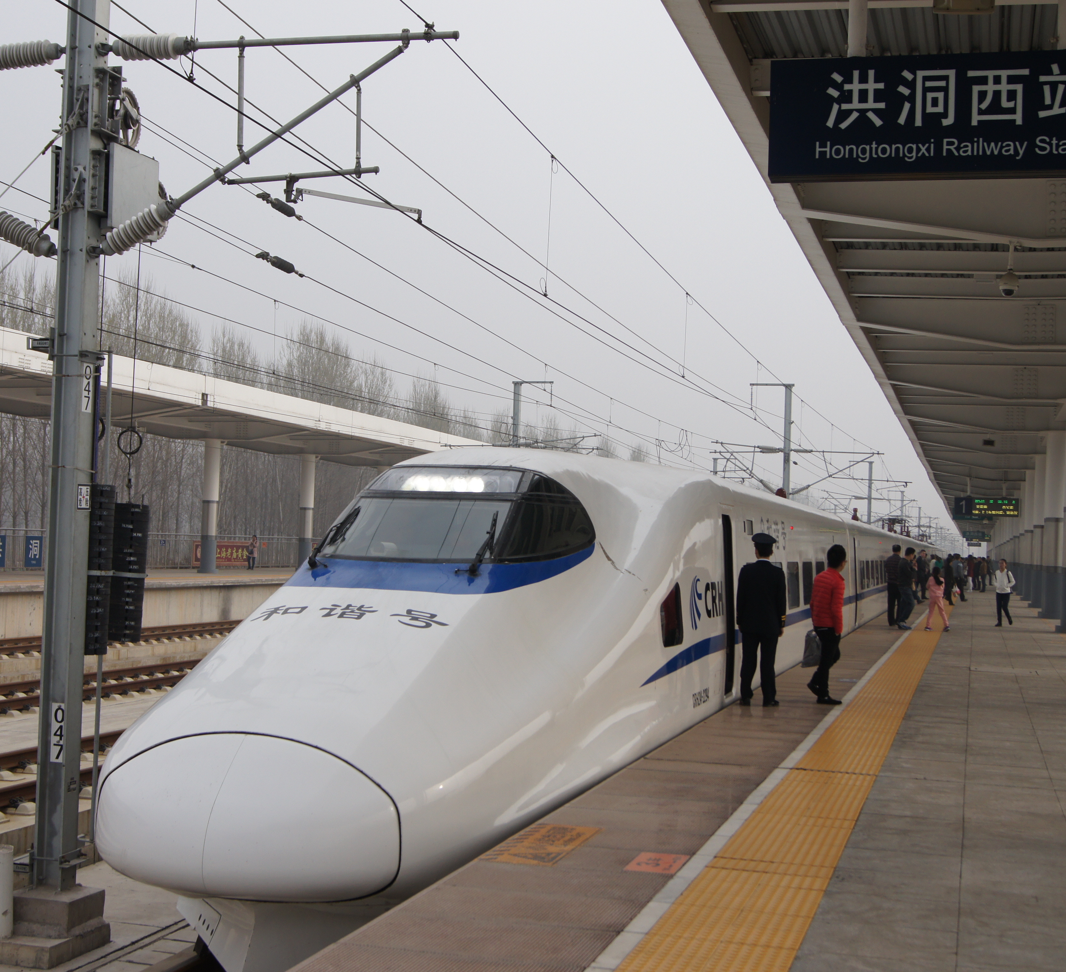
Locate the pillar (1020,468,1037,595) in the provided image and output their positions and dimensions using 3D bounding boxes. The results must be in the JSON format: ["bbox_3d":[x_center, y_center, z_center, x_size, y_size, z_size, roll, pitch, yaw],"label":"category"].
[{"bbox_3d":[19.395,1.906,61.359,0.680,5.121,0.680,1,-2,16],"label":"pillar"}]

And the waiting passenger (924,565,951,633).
[{"bbox_3d":[8.632,2.398,33.717,0.500,1.370,0.450,2,-2,9],"label":"waiting passenger"}]

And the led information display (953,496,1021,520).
[{"bbox_3d":[19.465,0.929,67.791,2.752,0.856,0.300,1,-2,16],"label":"led information display"}]

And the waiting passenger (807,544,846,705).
[{"bbox_3d":[3.155,1.445,16.889,0.400,1.649,0.460,3,-2,-22],"label":"waiting passenger"}]

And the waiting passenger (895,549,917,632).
[{"bbox_3d":[8.127,2.206,34.292,0.390,1.743,0.460,3,-2,-16],"label":"waiting passenger"}]

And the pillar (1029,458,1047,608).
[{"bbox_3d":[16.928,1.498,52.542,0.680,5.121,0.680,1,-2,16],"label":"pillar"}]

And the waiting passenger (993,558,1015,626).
[{"bbox_3d":[11.363,2.546,38.014,0.520,1.580,0.400,1,-2,32],"label":"waiting passenger"}]

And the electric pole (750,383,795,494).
[{"bbox_3d":[9.234,0.735,61.835,1.739,9.450,0.350,1,-2,16],"label":"electric pole"}]

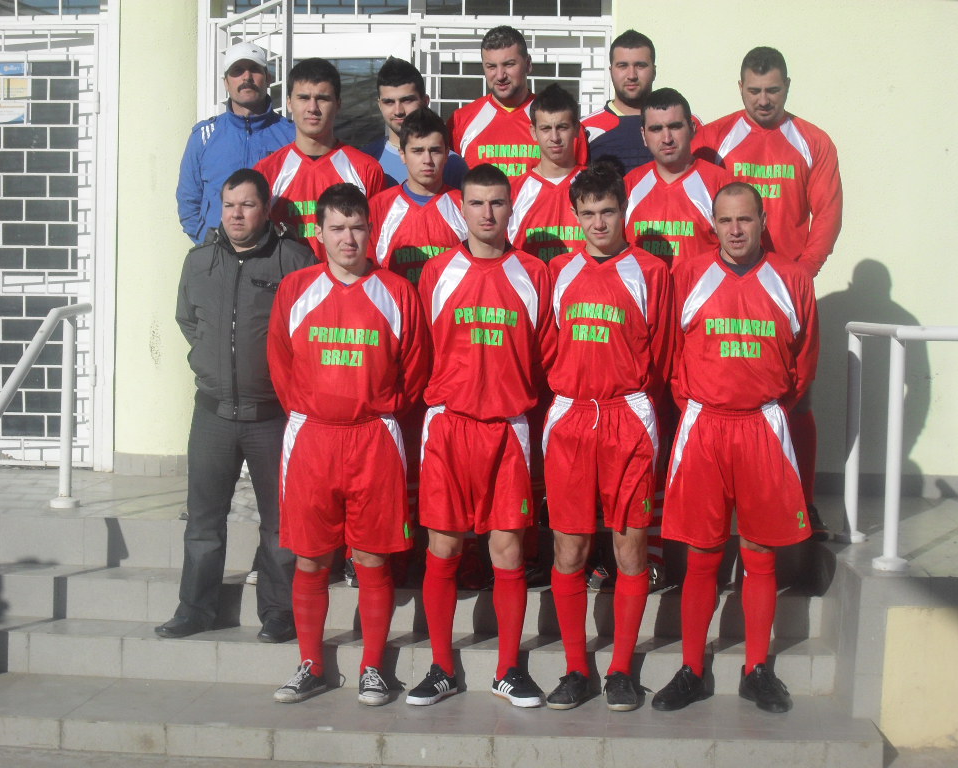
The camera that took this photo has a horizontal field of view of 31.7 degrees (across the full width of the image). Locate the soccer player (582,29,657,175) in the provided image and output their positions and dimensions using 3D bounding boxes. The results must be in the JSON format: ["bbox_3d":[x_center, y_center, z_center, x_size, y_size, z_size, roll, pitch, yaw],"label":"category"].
[{"bbox_3d":[0.606,-0.411,6.371,0.560,1.882,0.380,1,3,7],"label":"soccer player"}]

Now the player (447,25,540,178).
[{"bbox_3d":[0.133,-0.409,6.296,0.530,1.860,0.360,1,3,9],"label":"player"}]

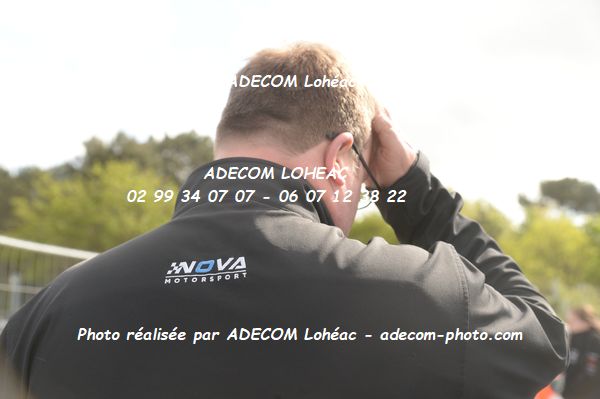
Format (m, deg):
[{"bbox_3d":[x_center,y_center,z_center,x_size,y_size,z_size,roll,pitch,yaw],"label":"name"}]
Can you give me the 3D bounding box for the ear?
[{"bbox_3d":[0.044,-0.045,1.085,0.026,0.064,0.036,3,-17,19],"label":"ear"}]

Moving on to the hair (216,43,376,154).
[{"bbox_3d":[0.003,-0.095,1.144,0.170,0.172,0.200,3,-29,37],"label":"hair"}]

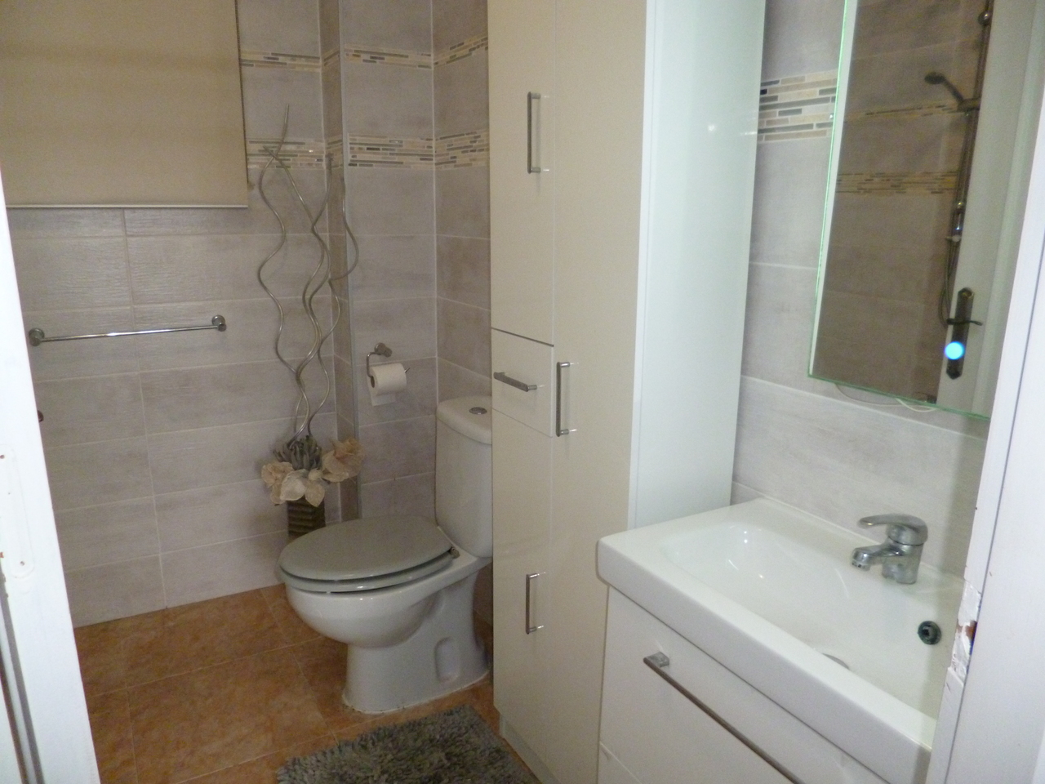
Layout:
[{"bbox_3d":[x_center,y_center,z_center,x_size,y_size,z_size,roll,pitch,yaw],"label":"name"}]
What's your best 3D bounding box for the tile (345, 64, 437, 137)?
[{"bbox_3d":[-0.403,-0.879,2.206,0.277,0.199,0.010,-7,15,-30],"label":"tile"}]

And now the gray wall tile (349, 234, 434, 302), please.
[{"bbox_3d":[-0.407,-0.395,2.320,0.277,0.200,0.010,-7,15,-30],"label":"gray wall tile"}]

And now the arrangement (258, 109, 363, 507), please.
[{"bbox_3d":[-0.649,-0.238,2.221,0.270,1.175,0.210,-7,15,-30],"label":"arrangement"}]

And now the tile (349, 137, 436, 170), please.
[{"bbox_3d":[-0.404,-0.737,2.240,0.277,0.091,0.010,-7,15,-30],"label":"tile"}]

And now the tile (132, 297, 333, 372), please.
[{"bbox_3d":[-0.908,-0.193,2.326,0.595,0.202,0.018,-7,15,-29],"label":"tile"}]

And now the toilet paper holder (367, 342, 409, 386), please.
[{"bbox_3d":[-0.436,-0.098,2.328,0.139,0.108,0.080,-7,15,-29],"label":"toilet paper holder"}]

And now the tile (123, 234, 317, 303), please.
[{"bbox_3d":[-0.906,-0.390,2.279,0.595,0.202,0.018,-7,15,-29],"label":"tile"}]

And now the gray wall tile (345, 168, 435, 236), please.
[{"bbox_3d":[-0.409,-0.593,2.277,0.284,0.204,0.018,-7,15,-29],"label":"gray wall tile"}]

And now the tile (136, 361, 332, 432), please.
[{"bbox_3d":[-0.905,0.004,2.369,0.597,0.199,0.010,-7,15,-30],"label":"tile"}]

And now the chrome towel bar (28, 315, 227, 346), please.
[{"bbox_3d":[-1.147,-0.187,2.139,0.524,0.049,0.070,-7,15,-29],"label":"chrome towel bar"}]

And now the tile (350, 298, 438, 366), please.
[{"bbox_3d":[-0.409,-0.198,2.366,0.277,0.200,0.010,-7,15,-30],"label":"tile"}]

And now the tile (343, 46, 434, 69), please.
[{"bbox_3d":[-0.402,-1.005,2.178,0.280,0.045,0.015,-7,15,-29],"label":"tile"}]

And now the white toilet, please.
[{"bbox_3d":[-0.331,0.434,1.979,0.645,0.752,0.370,-7,15,-29],"label":"white toilet"}]

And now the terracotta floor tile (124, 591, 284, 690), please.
[{"bbox_3d":[-0.992,0.748,2.250,0.435,0.010,0.402,-7,15,-30],"label":"terracotta floor tile"}]

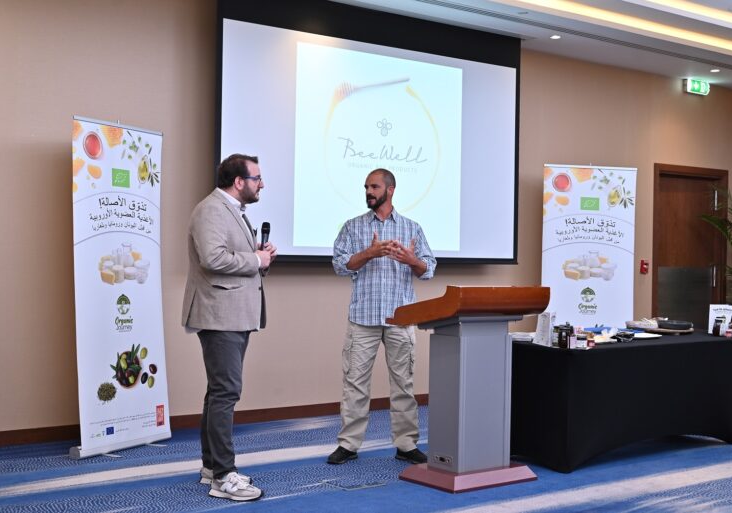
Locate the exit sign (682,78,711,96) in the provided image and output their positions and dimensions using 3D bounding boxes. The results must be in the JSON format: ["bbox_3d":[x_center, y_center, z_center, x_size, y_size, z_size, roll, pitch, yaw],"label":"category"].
[{"bbox_3d":[3.489,-1.781,10.573,0.400,0.150,0.070,1,0,-36],"label":"exit sign"}]

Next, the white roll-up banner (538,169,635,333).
[{"bbox_3d":[1.946,0.248,8.773,0.870,2.070,0.200,1,0,-11],"label":"white roll-up banner"}]

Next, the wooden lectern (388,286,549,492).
[{"bbox_3d":[0.570,0.709,5.678,0.690,1.090,0.610,1,0,-38],"label":"wooden lectern"}]

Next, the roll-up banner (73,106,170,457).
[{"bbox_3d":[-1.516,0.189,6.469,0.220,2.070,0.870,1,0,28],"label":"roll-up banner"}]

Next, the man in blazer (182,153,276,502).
[{"bbox_3d":[-0.724,0.345,5.300,0.450,1.780,0.510,1,0,12],"label":"man in blazer"}]

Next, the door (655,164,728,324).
[{"bbox_3d":[3.428,0.186,10.620,1.270,2.260,0.120,1,0,-36],"label":"door"}]

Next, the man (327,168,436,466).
[{"bbox_3d":[0.098,0.357,6.130,0.650,1.790,0.420,1,0,2],"label":"man"}]

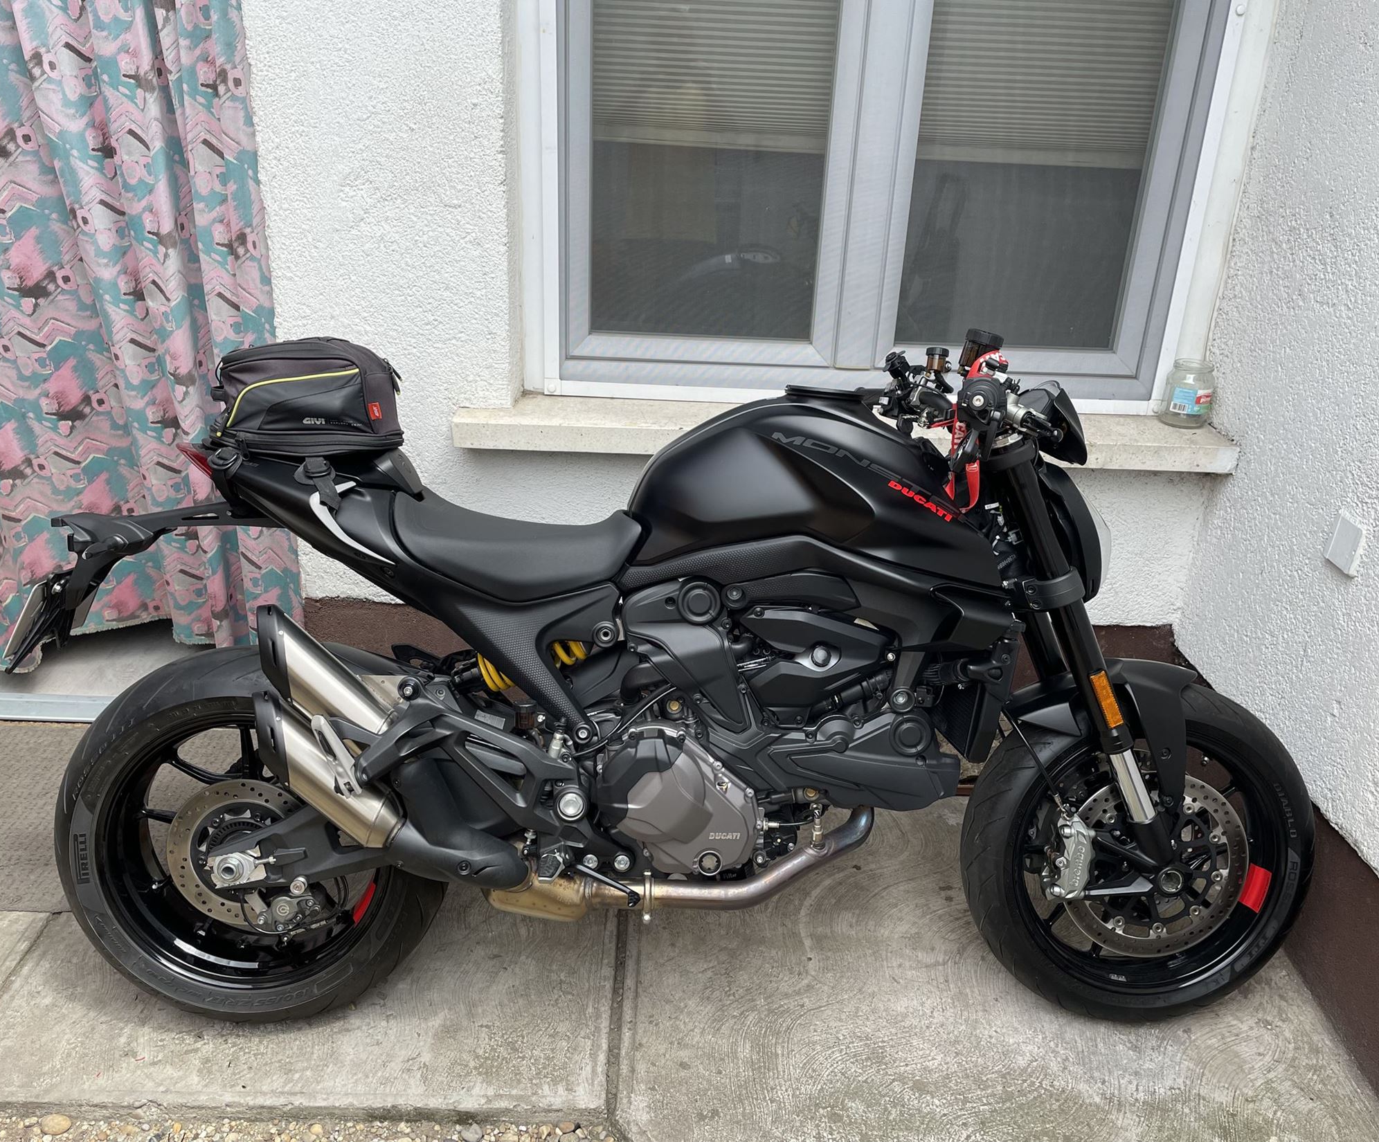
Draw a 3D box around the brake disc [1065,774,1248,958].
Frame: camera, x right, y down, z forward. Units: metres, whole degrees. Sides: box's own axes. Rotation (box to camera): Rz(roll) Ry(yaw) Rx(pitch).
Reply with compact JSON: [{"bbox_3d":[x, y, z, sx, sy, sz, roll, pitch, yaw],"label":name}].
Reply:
[{"bbox_3d":[0.780,0.493,1.926,0.320,0.320,0.022,2,5,-1],"label":"brake disc"}]

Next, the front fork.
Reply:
[{"bbox_3d":[0.640,0.125,1.923,0.100,0.760,0.270,-23,11,0],"label":"front fork"}]

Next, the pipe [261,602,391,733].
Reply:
[{"bbox_3d":[-0.531,0.169,1.674,0.285,0.105,0.095,40,5,-10],"label":"pipe"}]

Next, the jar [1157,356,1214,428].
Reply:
[{"bbox_3d":[1.101,-0.392,2.528,0.100,0.136,0.100,2,24,-1],"label":"jar"}]

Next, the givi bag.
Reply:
[{"bbox_3d":[-0.575,-0.273,1.764,0.265,0.180,0.215,1,10,-4],"label":"givi bag"}]

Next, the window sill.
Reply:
[{"bbox_3d":[0.329,-0.300,2.489,1.645,0.056,0.215,2,24,-1],"label":"window sill"}]

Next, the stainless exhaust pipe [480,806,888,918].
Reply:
[{"bbox_3d":[-0.011,0.479,1.879,0.640,0.195,0.150,1,10,-4],"label":"stainless exhaust pipe"}]

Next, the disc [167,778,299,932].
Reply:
[{"bbox_3d":[-0.692,0.443,1.796,0.245,0.245,0.018,0,10,-5],"label":"disc"}]

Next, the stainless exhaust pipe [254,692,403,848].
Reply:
[{"bbox_3d":[-0.543,0.298,1.694,0.290,0.100,0.095,40,5,-10],"label":"stainless exhaust pipe"}]

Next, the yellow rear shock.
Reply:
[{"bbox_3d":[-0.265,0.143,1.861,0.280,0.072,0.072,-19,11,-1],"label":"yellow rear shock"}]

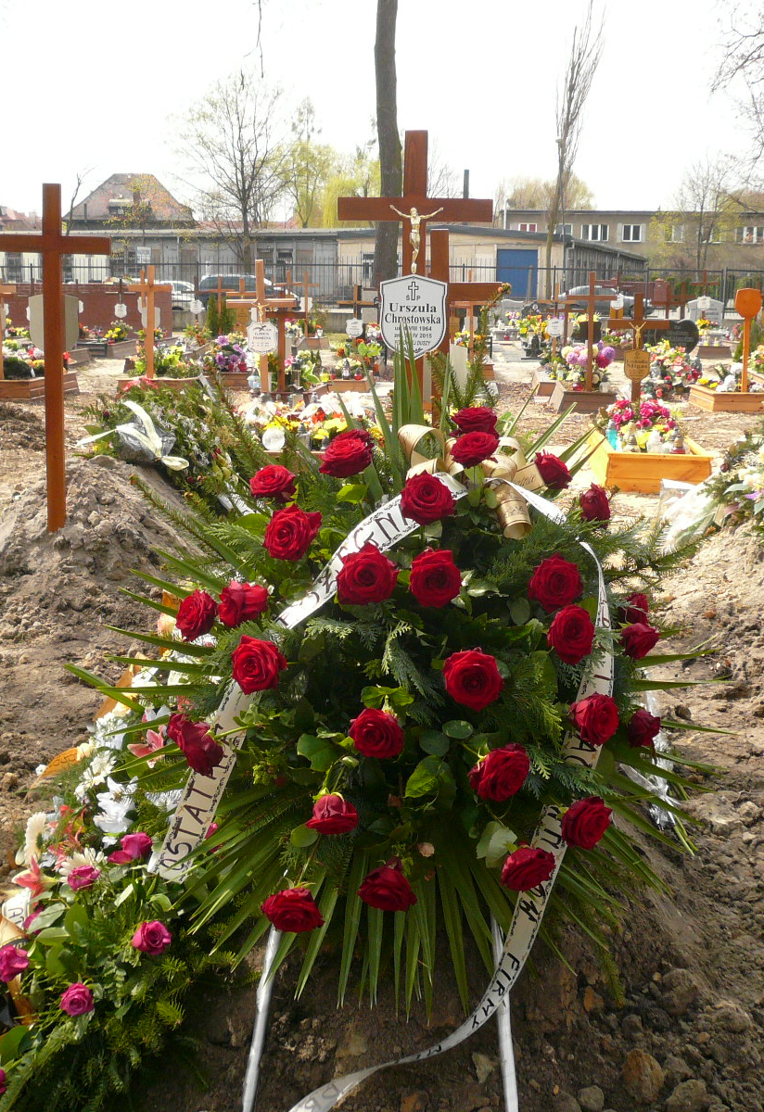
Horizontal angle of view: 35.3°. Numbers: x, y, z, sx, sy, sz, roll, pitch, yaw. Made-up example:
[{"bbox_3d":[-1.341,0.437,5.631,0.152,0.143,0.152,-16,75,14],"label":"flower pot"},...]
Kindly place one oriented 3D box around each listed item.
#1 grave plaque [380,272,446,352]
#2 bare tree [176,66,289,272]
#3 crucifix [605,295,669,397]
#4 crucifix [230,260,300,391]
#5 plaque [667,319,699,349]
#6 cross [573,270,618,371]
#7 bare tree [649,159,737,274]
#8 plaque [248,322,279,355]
[{"bbox_3d":[0.114,-0.856,4.300,0.240,0.305,0.015,2,13,5],"label":"grave plaque"},{"bbox_3d":[-6.650,-16.481,54.024,5.007,10.049,4.900,0,13,0],"label":"bare tree"},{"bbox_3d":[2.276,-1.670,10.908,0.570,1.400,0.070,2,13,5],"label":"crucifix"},{"bbox_3d":[-1.094,-2.058,11.002,0.648,1.275,0.100,1,13,6],"label":"crucifix"},{"bbox_3d":[4.194,-3.082,17.062,0.580,0.550,0.090,2,13,5],"label":"plaque"},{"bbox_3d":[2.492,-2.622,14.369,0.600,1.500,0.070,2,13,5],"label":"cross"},{"bbox_3d":[17.634,-18.508,68.011,5.254,7.482,5.000,0,13,0],"label":"bare tree"},{"bbox_3d":[-1.074,-1.979,10.900,0.284,0.301,0.025,1,13,6],"label":"plaque"}]

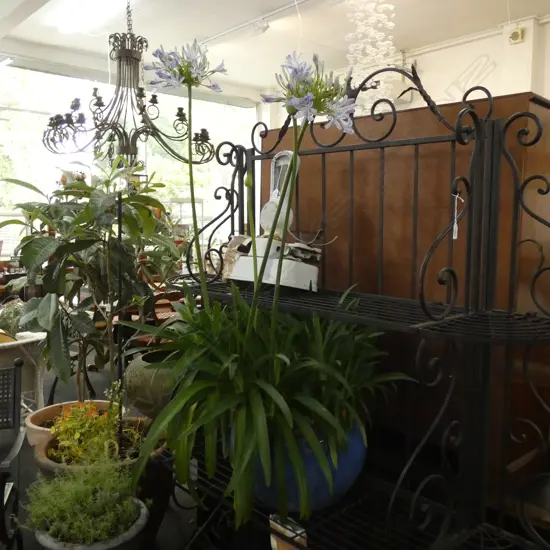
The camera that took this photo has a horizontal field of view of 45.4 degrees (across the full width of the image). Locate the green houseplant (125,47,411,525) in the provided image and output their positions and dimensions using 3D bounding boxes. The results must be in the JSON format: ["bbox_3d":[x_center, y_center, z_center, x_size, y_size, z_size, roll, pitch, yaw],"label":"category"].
[{"bbox_3d":[-0.010,0.010,1.860,0.820,1.300,0.760,0,5,0],"label":"green houseplant"}]

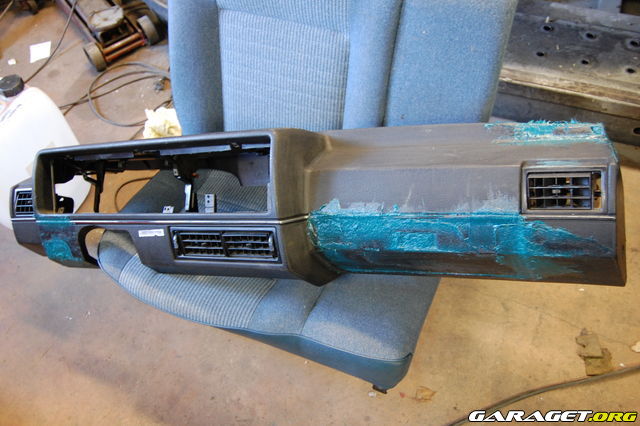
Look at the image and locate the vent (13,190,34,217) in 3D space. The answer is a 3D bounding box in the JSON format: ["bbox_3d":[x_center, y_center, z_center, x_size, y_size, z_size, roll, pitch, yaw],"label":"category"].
[{"bbox_3d":[-0.694,-0.023,1.469,0.108,0.064,0.035,0,-6,27],"label":"vent"}]

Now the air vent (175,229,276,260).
[{"bbox_3d":[-0.180,0.058,1.161,0.246,0.067,0.035,0,16,28],"label":"air vent"}]

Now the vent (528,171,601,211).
[{"bbox_3d":[0.370,-0.032,0.916,0.108,0.060,0.035,0,-6,27],"label":"vent"}]

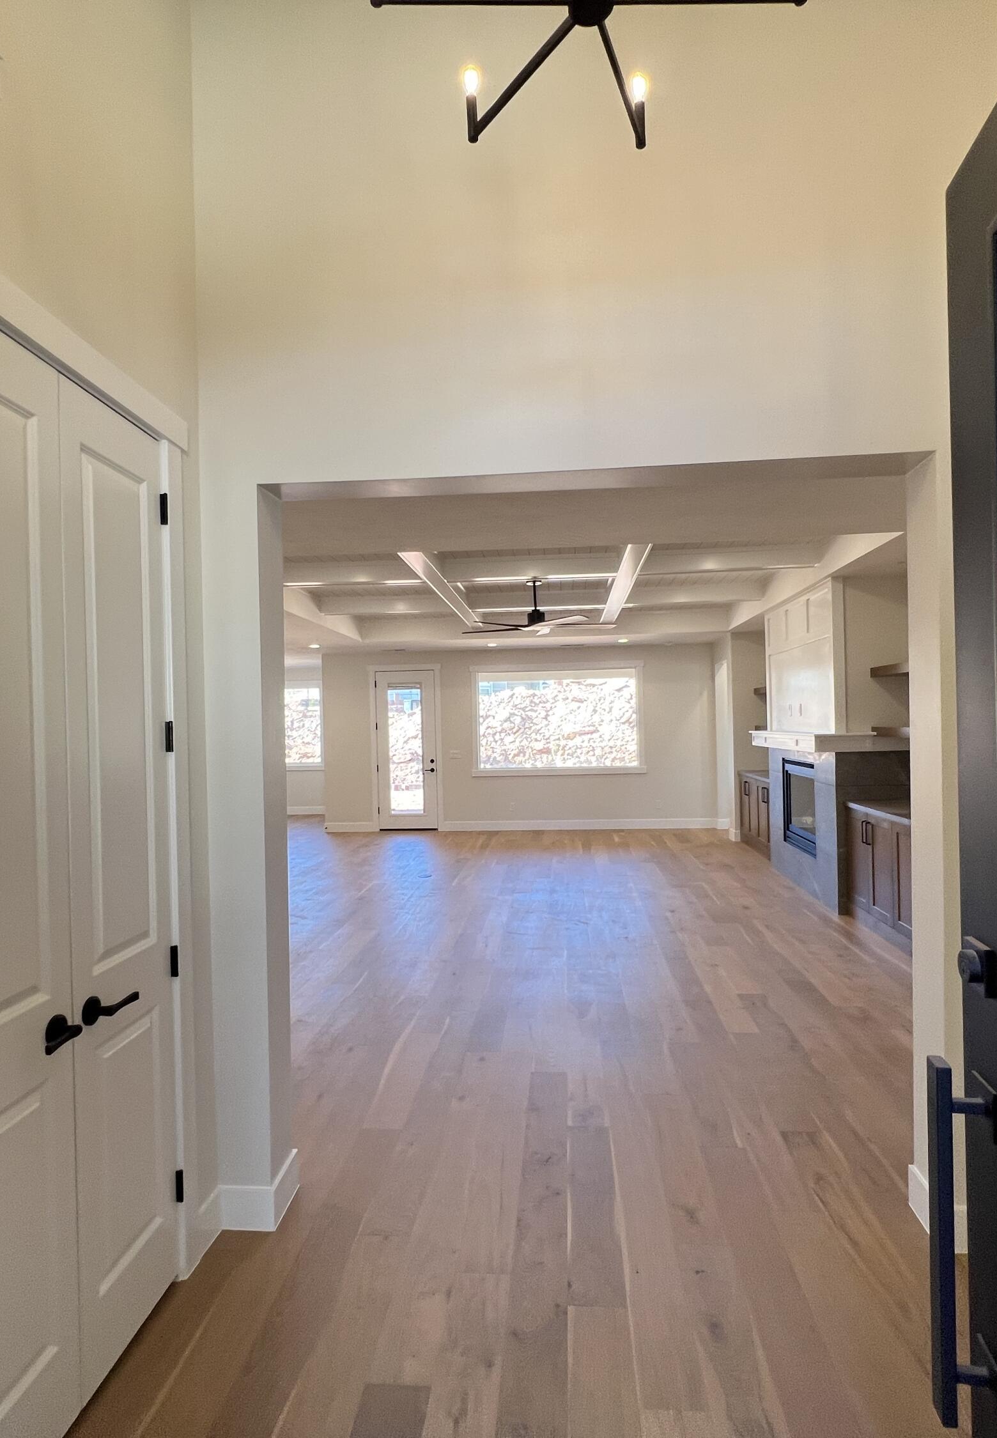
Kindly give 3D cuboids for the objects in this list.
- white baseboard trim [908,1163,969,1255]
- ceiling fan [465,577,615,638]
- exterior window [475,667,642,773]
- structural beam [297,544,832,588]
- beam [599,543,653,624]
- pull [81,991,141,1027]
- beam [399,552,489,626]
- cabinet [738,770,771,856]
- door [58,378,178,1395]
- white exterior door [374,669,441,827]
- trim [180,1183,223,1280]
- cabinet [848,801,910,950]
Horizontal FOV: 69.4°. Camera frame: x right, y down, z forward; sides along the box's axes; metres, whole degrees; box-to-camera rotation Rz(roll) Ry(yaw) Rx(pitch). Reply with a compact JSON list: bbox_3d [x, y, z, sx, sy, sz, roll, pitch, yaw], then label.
[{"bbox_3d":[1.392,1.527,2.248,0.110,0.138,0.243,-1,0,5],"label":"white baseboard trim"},{"bbox_3d":[0.353,-1.124,6.992,1.470,0.503,1.470,-1,0,5],"label":"ceiling fan"},{"bbox_3d":[0.889,0.024,10.702,2.497,1.530,0.120,-1,0,5],"label":"exterior window"},{"bbox_3d":[0.286,-1.304,6.157,4.785,0.153,0.173,-1,0,5],"label":"structural beam"},{"bbox_3d":[1.207,-1.345,7.093,0.174,0.175,4.700,-1,0,5],"label":"beam"},{"bbox_3d":[-0.974,0.718,1.815,0.065,0.066,0.149,-1,0,5],"label":"pull"},{"bbox_3d":[-0.493,-1.287,7.119,0.170,0.150,4.785,-1,0,5],"label":"beam"},{"bbox_3d":[3.322,1.119,8.461,0.560,0.908,1.490,-1,0,5],"label":"cabinet"},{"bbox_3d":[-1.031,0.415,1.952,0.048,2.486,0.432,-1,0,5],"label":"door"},{"bbox_3d":[-1.389,0.465,11.034,0.914,2.420,0.055,-1,0,5],"label":"white exterior door"},{"bbox_3d":[-0.928,1.602,2.266,0.021,0.142,0.201,-1,0,5],"label":"trim"},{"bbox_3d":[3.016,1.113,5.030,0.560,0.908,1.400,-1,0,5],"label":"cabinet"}]

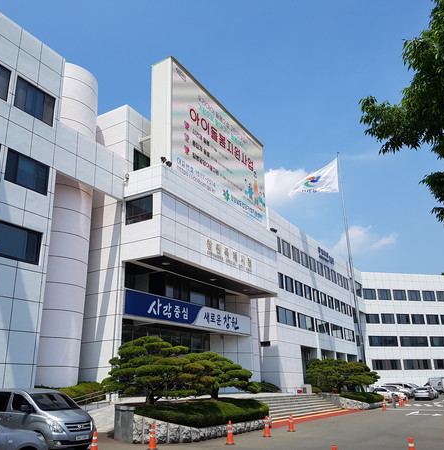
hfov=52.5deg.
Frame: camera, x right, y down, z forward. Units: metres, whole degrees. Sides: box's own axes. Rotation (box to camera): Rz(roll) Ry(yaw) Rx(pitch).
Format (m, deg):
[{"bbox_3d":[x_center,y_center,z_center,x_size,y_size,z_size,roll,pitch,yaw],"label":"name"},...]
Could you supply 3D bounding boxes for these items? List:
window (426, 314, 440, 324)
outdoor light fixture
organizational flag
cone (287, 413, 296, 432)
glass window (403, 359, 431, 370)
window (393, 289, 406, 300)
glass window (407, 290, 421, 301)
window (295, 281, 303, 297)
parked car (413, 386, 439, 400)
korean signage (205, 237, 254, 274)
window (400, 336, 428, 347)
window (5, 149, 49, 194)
[{"bbox_3d":[36.675,16.495,78.337,2.512,1.624,0.150,3,-20,-14],"label":"window"},{"bbox_3d":[-3.453,-3.888,27.954,0.300,0.400,0.850,-13,-23,28],"label":"outdoor light fixture"},{"bbox_3d":[8.628,-4.479,42.500,4.600,3.450,0.700,-7,-20,12],"label":"organizational flag"},{"bbox_3d":[2.846,8.077,18.405,0.340,0.710,0.340,-2,-20,0],"label":"cone"},{"bbox_3d":[33.080,23.616,76.095,5.468,1.638,0.200,4,-21,-15],"label":"glass window"},{"bbox_3d":[32.093,12.728,81.317,2.559,1.751,0.200,4,-21,-15],"label":"window"},{"bbox_3d":[34.436,12.678,80.609,2.551,1.856,0.200,4,-21,-15],"label":"glass window"},{"bbox_3d":[8.641,7.214,50.604,0.150,1.572,2.221,-13,-23,28],"label":"window"},{"bbox_3d":[24.804,20.418,54.639,1.860,1.460,4.850,-15,-23,32],"label":"parked car"},{"bbox_3d":[0.728,2.326,32.954,0.120,1.125,6.557,-13,-23,28],"label":"korean signage"},{"bbox_3d":[27.638,16.781,64.703,4.666,1.397,0.150,4,-20,-16],"label":"window"},{"bbox_3d":[-9.479,-2.518,21.983,0.150,1.645,2.375,-13,-23,28],"label":"window"}]

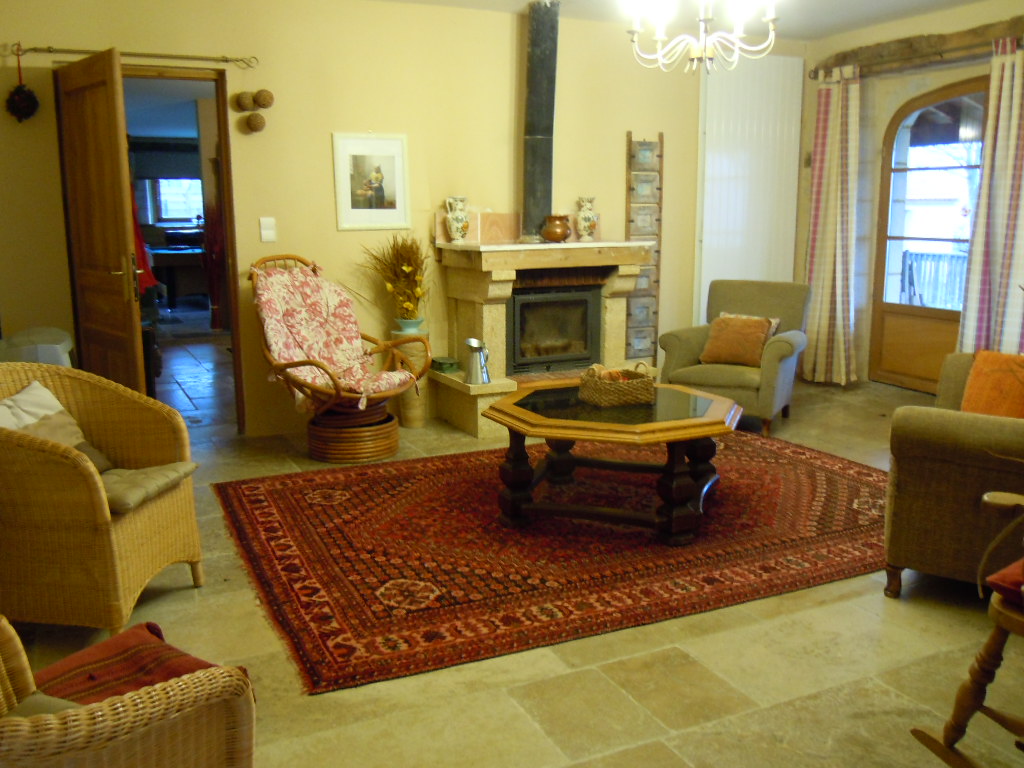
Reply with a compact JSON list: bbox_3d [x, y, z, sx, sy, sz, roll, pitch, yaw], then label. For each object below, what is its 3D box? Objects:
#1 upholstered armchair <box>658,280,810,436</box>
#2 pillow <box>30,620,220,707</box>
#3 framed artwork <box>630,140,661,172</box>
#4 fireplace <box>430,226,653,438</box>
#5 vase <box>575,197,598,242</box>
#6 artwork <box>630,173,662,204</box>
[{"bbox_3d":[1.470,-0.200,5.688,0.805,0.880,0.770,6,11,34],"label":"upholstered armchair"},{"bbox_3d":[-0.704,0.593,1.680,0.380,0.110,0.280,7,13,33],"label":"pillow"},{"bbox_3d":[0.954,-1.620,6.340,0.236,0.215,0.030,-5,10,-24],"label":"framed artwork"},{"bbox_3d":[0.226,-0.342,5.814,1.380,1.138,0.759,-5,10,-24],"label":"fireplace"},{"bbox_3d":[0.482,-1.077,5.832,0.149,0.282,0.144,0,9,0],"label":"vase"},{"bbox_3d":[0.951,-1.394,6.321,0.250,0.219,0.025,-6,12,-26],"label":"artwork"}]

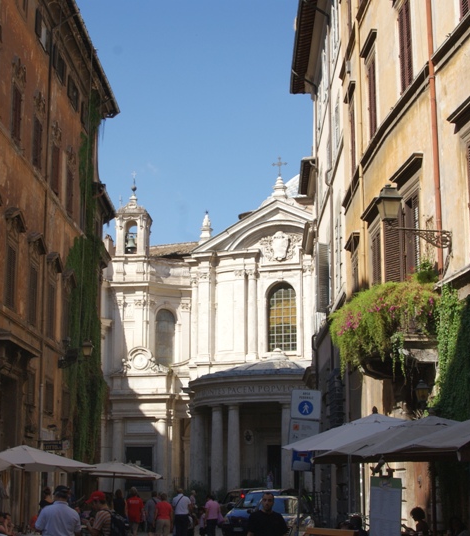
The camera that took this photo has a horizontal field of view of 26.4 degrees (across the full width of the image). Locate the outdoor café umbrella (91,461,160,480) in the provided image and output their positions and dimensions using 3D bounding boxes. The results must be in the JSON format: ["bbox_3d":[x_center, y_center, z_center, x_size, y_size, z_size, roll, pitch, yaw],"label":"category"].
[{"bbox_3d":[-3.536,7.313,31.154,2.400,2.700,2.400,-1,-13,3],"label":"outdoor café umbrella"}]

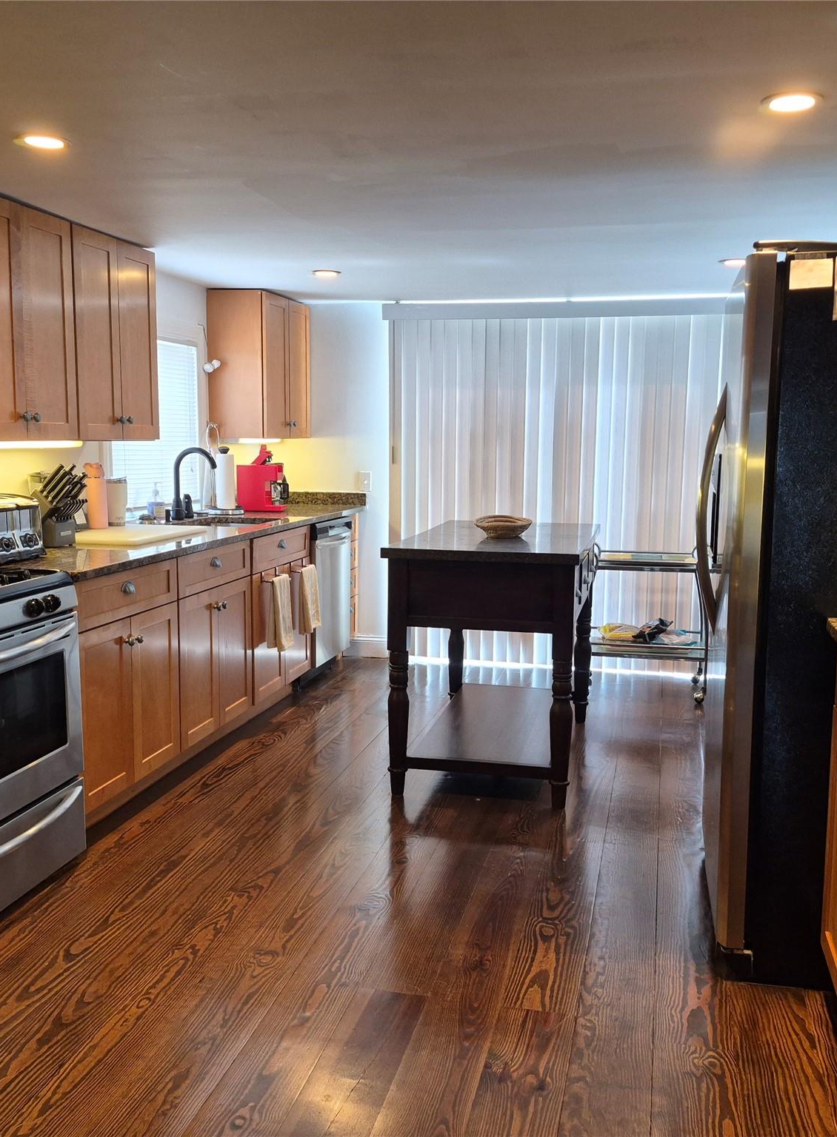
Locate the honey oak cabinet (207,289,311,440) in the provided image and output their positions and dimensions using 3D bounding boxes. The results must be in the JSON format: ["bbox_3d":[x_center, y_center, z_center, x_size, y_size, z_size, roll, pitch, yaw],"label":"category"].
[{"bbox_3d":[-0.881,-1.122,5.675,0.320,0.770,0.707,2,8,14],"label":"honey oak cabinet"}]

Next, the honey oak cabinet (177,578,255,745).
[{"bbox_3d":[-1.105,0.358,4.241,0.605,0.590,0.686,2,8,14],"label":"honey oak cabinet"}]

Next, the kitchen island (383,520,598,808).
[{"bbox_3d":[0.354,0.330,4.269,0.717,0.944,1.265,2,7,13],"label":"kitchen island"}]

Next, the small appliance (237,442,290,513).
[{"bbox_3d":[-0.885,-0.521,5.843,0.285,0.385,0.130,2,8,14],"label":"small appliance"}]

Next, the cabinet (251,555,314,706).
[{"bbox_3d":[-0.931,0.268,4.928,0.605,0.590,0.738,2,8,14],"label":"cabinet"}]

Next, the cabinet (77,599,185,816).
[{"bbox_3d":[-1.273,0.445,3.580,0.605,0.590,0.680,2,8,14],"label":"cabinet"}]

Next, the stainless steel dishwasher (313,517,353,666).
[{"bbox_3d":[-0.746,0.123,5.556,0.610,0.800,0.600,2,8,14],"label":"stainless steel dishwasher"}]

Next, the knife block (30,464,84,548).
[{"bbox_3d":[-1.389,-0.245,3.933,0.230,0.320,0.125,4,8,26],"label":"knife block"}]

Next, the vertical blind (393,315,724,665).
[{"bbox_3d":[0.804,-0.416,5.743,1.990,2.000,0.090,2,8,14],"label":"vertical blind"}]

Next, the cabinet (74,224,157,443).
[{"bbox_3d":[-1.323,-0.900,3.996,0.325,0.770,0.602,2,8,14],"label":"cabinet"}]

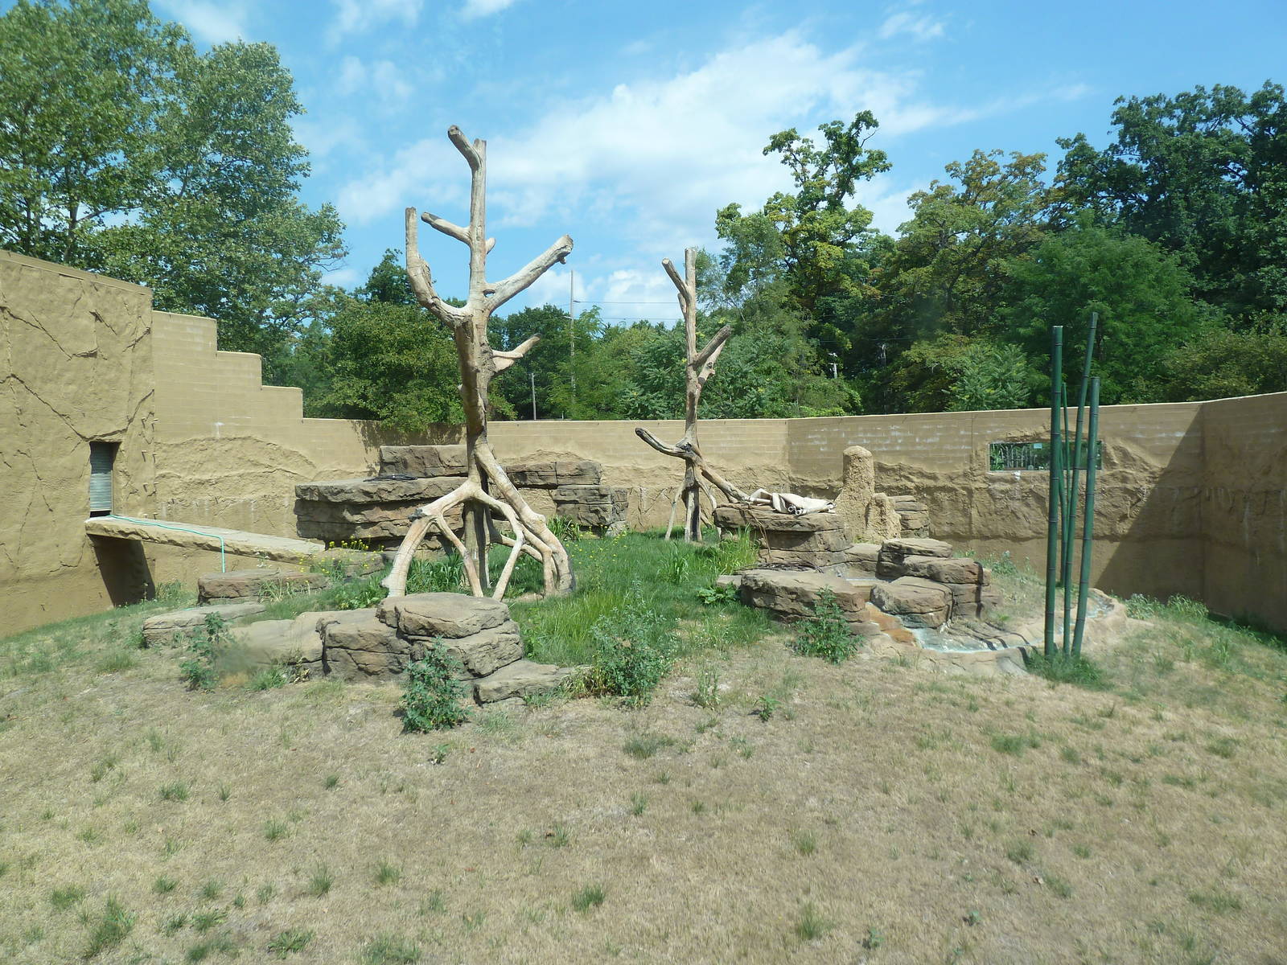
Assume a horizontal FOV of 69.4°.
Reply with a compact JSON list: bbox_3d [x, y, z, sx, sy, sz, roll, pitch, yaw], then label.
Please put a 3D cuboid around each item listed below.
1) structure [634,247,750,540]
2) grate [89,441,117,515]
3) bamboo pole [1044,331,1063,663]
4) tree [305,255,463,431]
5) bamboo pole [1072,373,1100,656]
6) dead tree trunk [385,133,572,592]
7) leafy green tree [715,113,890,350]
[{"bbox_3d":[1.259,-2.120,24.000,2.900,7.600,2.500,0,0,0],"label":"structure"},{"bbox_3d":[-11.804,-0.088,20.300,0.100,1.600,0.780,0,0,14],"label":"grate"},{"bbox_3d":[4.107,0.091,9.300,0.093,3.310,0.093,1,0,0],"label":"bamboo pole"},{"bbox_3d":[-8.389,-2.500,30.000,5.000,9.300,5.000,0,0,0],"label":"tree"},{"bbox_3d":[4.444,0.352,9.300,0.100,2.800,0.090,3,0,0],"label":"bamboo pole"},{"bbox_3d":[-2.491,-1.720,14.000,2.850,6.950,2.500,0,0,0],"label":"dead tree trunk"},{"bbox_3d":[8.230,-8.500,48.000,8.900,20.500,8.500,0,0,0],"label":"leafy green tree"}]

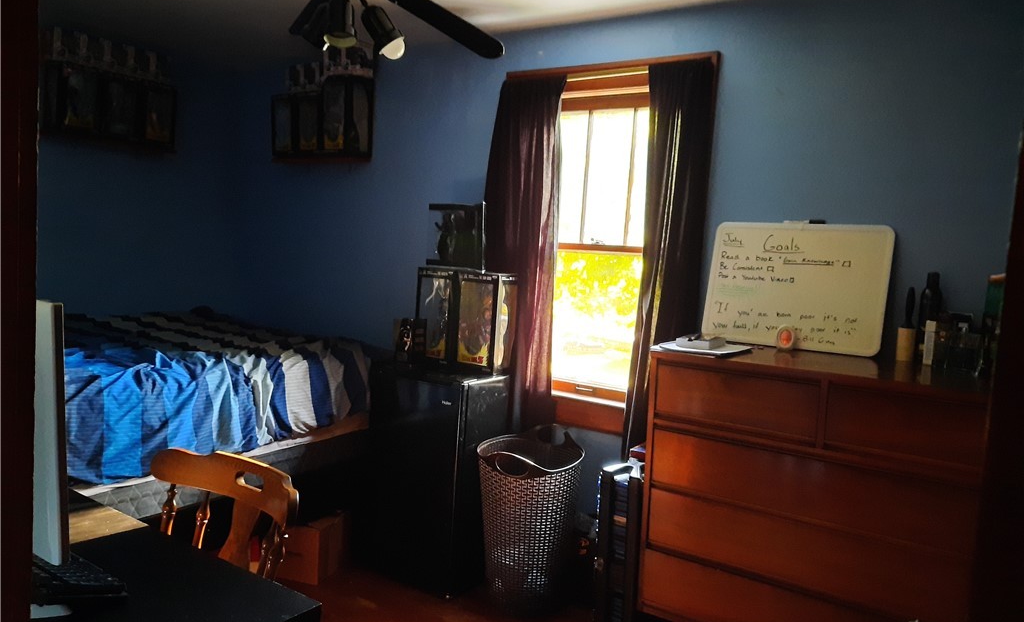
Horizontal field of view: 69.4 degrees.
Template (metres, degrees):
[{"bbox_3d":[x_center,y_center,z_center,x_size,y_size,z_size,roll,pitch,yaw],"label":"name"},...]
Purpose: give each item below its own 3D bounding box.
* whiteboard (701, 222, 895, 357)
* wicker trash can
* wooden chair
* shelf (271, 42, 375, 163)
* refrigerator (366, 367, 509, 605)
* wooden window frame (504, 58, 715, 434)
[{"bbox_3d":[0.972,-0.086,2.550,0.591,0.438,0.020,6,-8,34],"label":"whiteboard"},{"bbox_3d":[0.061,0.761,2.709,0.387,0.615,0.387,3,4,0],"label":"wicker trash can"},{"bbox_3d":[-0.723,0.720,1.384,0.440,0.810,0.480,5,5,26],"label":"wooden chair"},{"bbox_3d":[-0.974,-1.054,3.804,0.582,0.565,0.160,6,5,34],"label":"shelf"},{"bbox_3d":[-0.293,0.626,2.986,0.435,0.800,0.430,6,5,28],"label":"refrigerator"},{"bbox_3d":[0.338,-0.257,3.033,0.939,1.471,0.090,6,5,34],"label":"wooden window frame"}]

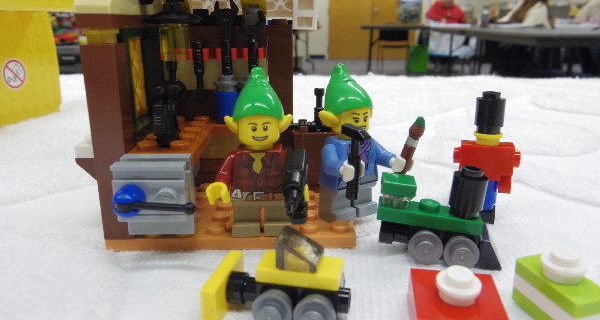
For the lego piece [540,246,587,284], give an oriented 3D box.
[{"bbox_3d":[0.050,0.020,0.089,0.008,0.005,0.008,-6,18,-12],"label":"lego piece"}]

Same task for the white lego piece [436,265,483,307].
[{"bbox_3d":[0.029,0.023,0.087,0.008,0.005,0.008,2,19,9],"label":"white lego piece"}]

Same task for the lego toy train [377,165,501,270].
[{"bbox_3d":[0.034,0.012,0.112,0.030,0.022,0.018,8,17,9],"label":"lego toy train"}]

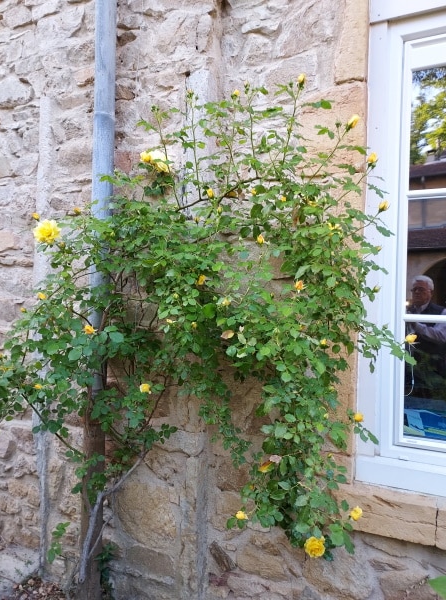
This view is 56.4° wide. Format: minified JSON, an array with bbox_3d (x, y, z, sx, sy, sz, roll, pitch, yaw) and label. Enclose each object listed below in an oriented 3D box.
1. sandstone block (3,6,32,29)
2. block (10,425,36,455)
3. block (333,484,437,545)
[{"bbox_3d":[-1.106,-1.547,2.325,0.233,0.122,0.100,1,0,24],"label":"sandstone block"},{"bbox_3d":[-1.033,0.740,2.241,0.190,0.152,0.100,1,0,24],"label":"block"},{"bbox_3d":[0.601,0.756,1.547,0.333,0.132,0.200,1,0,24],"label":"block"}]

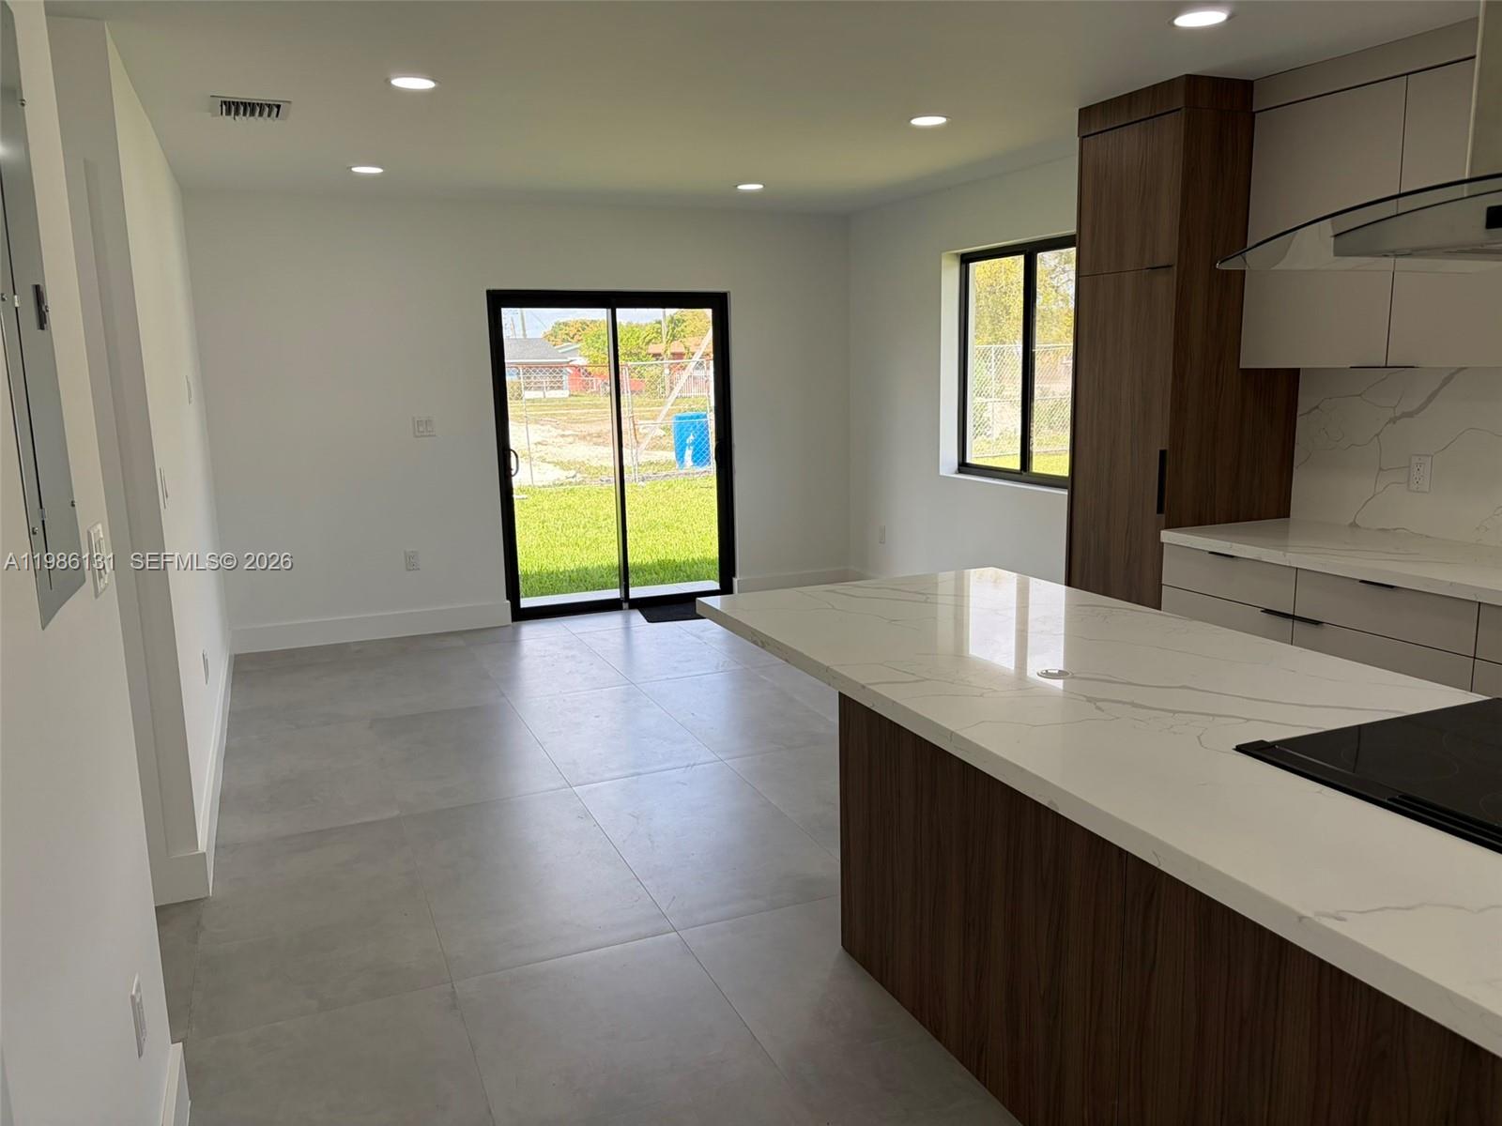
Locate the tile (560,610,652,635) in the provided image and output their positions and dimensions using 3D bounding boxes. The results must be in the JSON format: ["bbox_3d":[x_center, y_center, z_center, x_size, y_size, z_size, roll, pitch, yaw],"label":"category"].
[{"bbox_3d":[-0.848,0.364,6.992,0.614,0.012,0.461,-5,11,-22],"label":"tile"}]

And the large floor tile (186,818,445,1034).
[{"bbox_3d":[-1.274,1.015,3.318,0.604,0.010,1.187,-6,11,-22],"label":"large floor tile"}]

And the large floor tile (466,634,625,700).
[{"bbox_3d":[-1.087,0.535,5.934,0.604,0.010,1.187,-6,11,-22],"label":"large floor tile"}]

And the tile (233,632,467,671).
[{"bbox_3d":[-2.250,0.503,6.380,1.229,0.012,0.393,-5,11,-22],"label":"tile"}]

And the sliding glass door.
[{"bbox_3d":[-0.844,-0.684,7.125,1.525,2.005,0.100,-5,11,-22],"label":"sliding glass door"}]

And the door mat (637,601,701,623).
[{"bbox_3d":[-0.348,0.299,7.089,0.700,0.010,0.420,-4,11,-17],"label":"door mat"}]

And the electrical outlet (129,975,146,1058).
[{"bbox_3d":[-1.092,0.804,2.014,0.009,0.118,0.073,-5,11,-22],"label":"electrical outlet"}]

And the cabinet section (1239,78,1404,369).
[{"bbox_3d":[2.018,-1.096,3.775,0.340,0.868,0.580,-6,11,-22],"label":"cabinet section"}]

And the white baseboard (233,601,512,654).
[{"bbox_3d":[-2.170,0.368,6.554,1.532,0.141,0.018,-6,11,-22],"label":"white baseboard"}]

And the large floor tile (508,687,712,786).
[{"bbox_3d":[-0.622,0.721,4.857,0.604,0.010,1.187,-6,11,-22],"label":"large floor tile"}]

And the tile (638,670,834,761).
[{"bbox_3d":[-0.058,0.677,5.142,0.614,0.012,1.204,-5,11,-22],"label":"tile"}]

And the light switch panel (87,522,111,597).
[{"bbox_3d":[-1.182,-0.007,2.047,0.009,0.117,0.122,-5,11,-22],"label":"light switch panel"}]

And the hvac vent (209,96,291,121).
[{"bbox_3d":[-1.784,-1.615,4.028,0.262,0.020,0.345,-5,11,-22],"label":"hvac vent"}]

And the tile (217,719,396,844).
[{"bbox_3d":[-1.756,0.837,4.444,0.614,0.012,1.204,-5,11,-22],"label":"tile"}]

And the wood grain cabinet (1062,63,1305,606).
[{"bbox_3d":[1.674,-0.499,4.415,0.625,2.487,0.570,-5,11,-22],"label":"wood grain cabinet"}]

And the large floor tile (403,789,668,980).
[{"bbox_3d":[-0.723,0.969,3.583,0.614,0.012,1.204,-5,11,-22],"label":"large floor tile"}]

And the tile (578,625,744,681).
[{"bbox_3d":[-0.528,0.481,6.165,0.604,0.010,1.187,-6,11,-22],"label":"tile"}]

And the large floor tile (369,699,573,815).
[{"bbox_3d":[-1.181,0.775,4.626,0.604,0.010,1.187,-6,11,-22],"label":"large floor tile"}]

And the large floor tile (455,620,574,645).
[{"bbox_3d":[-1.399,0.410,6.657,0.604,0.010,0.410,-6,11,-22],"label":"large floor tile"}]

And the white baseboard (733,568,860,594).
[{"bbox_3d":[0.285,0.145,7.629,0.855,0.150,0.016,-5,11,-22],"label":"white baseboard"}]

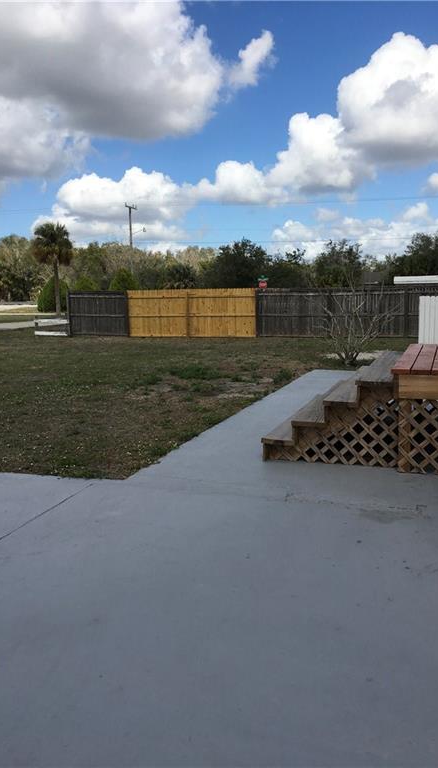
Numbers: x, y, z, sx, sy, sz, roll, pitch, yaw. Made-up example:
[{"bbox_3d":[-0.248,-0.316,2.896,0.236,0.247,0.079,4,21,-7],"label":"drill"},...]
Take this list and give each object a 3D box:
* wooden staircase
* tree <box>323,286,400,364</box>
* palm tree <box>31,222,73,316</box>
[{"bbox_3d":[1.254,0.143,6.256,1.056,0.680,2.440,2,8,19],"label":"wooden staircase"},{"bbox_3d":[2.859,-1.192,13.000,1.600,1.581,1.550,1,8,12],"label":"tree"},{"bbox_3d":[-13.457,-9.254,52.000,3.350,7.523,3.350,-3,8,-14],"label":"palm tree"}]

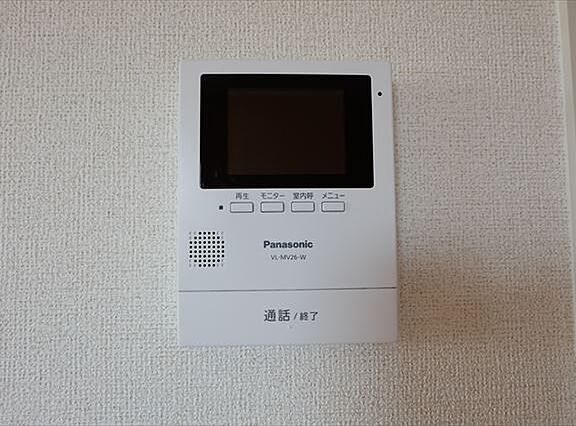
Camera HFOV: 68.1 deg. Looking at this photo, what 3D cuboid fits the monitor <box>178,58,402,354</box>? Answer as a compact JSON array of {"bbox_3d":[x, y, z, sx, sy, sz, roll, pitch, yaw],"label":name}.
[{"bbox_3d":[-0.001,-0.007,0.269,0.130,0.171,0.025,0,-4,-2],"label":"monitor"}]

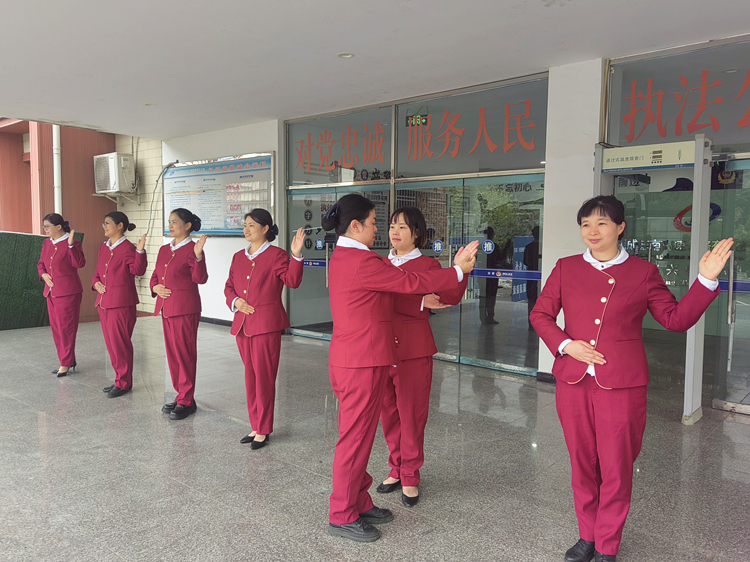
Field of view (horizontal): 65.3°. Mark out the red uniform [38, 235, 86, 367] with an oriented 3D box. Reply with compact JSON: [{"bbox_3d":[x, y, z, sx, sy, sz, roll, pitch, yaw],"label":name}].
[{"bbox_3d":[-3.245,0.220,6.048,0.580,1.350,0.350,2,4,26],"label":"red uniform"}]

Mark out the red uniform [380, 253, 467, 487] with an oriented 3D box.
[{"bbox_3d":[0.190,0.493,3.118,0.580,1.280,0.380,3,4,28],"label":"red uniform"}]

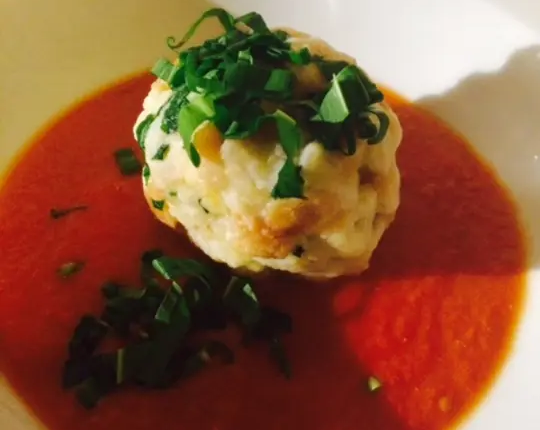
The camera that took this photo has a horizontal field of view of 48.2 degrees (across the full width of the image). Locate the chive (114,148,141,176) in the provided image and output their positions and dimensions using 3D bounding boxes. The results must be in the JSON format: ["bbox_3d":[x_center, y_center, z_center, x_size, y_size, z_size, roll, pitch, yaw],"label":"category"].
[{"bbox_3d":[-0.042,-0.016,0.179,0.006,0.002,0.009,-19,55,-18],"label":"chive"}]

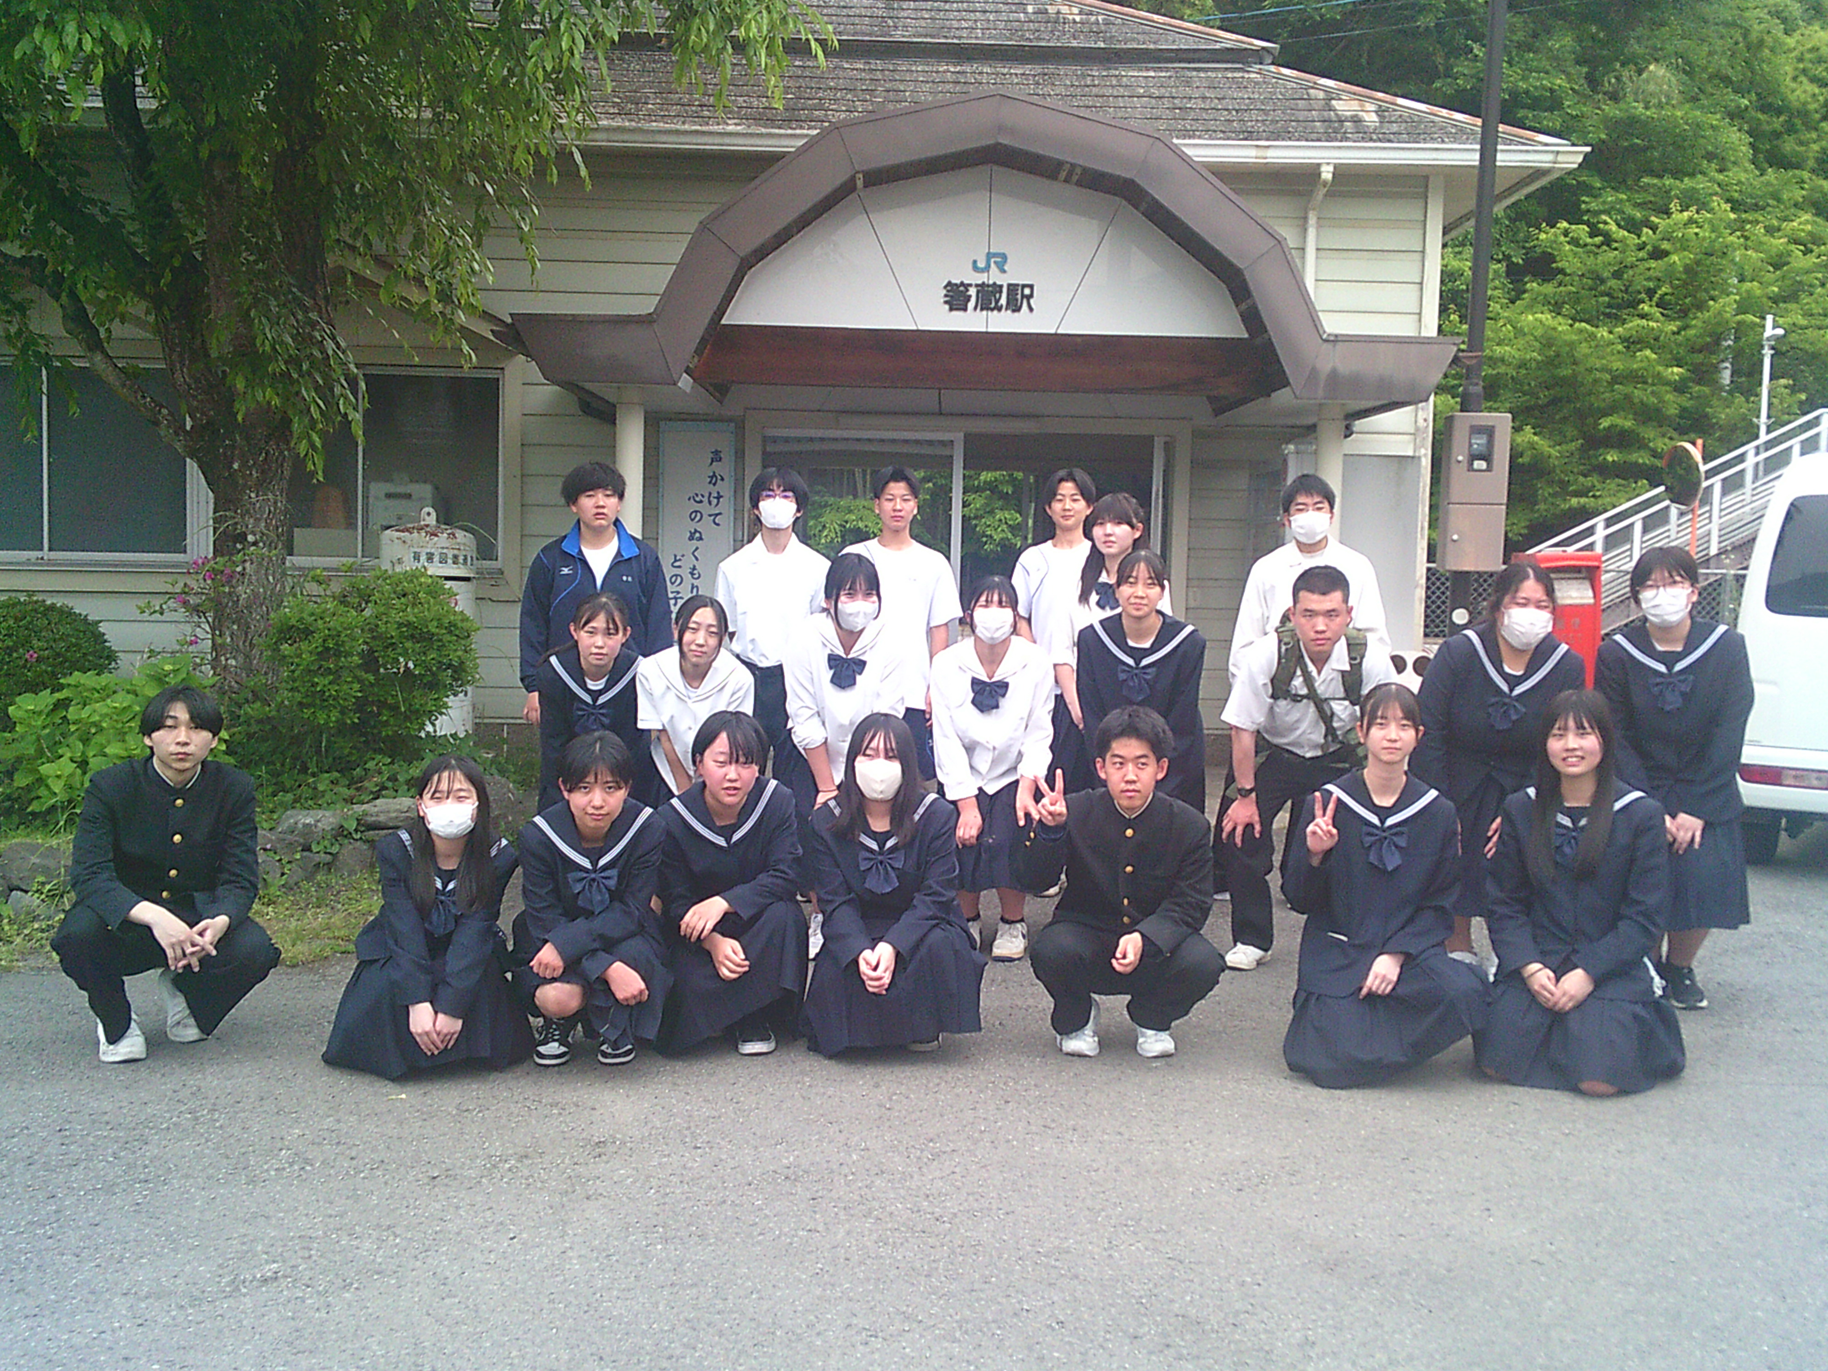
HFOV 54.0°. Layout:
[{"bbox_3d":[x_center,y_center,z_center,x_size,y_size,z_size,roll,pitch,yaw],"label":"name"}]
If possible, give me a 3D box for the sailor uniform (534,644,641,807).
[{"bbox_3d":[-1.120,0.208,6.271,0.398,0.720,0.520,1,4,-6],"label":"sailor uniform"}]

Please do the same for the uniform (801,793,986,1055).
[{"bbox_3d":[-0.060,0.661,5.239,0.526,0.730,0.640,1,4,-2],"label":"uniform"}]

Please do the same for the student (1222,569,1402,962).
[{"bbox_3d":[1.337,0.299,6.093,0.588,1.400,0.880,2,4,8],"label":"student"}]

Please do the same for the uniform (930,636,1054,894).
[{"bbox_3d":[0.267,0.259,6.150,0.410,0.890,0.500,1,4,0],"label":"uniform"}]

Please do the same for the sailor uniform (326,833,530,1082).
[{"bbox_3d":[-1.281,0.672,4.730,0.540,0.574,0.580,1,4,-7],"label":"sailor uniform"}]

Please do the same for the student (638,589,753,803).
[{"bbox_3d":[-0.741,0.299,6.150,0.410,1.220,0.620,0,4,-6],"label":"student"}]

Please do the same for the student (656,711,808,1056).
[{"bbox_3d":[-0.506,0.510,4.950,0.470,0.905,0.650,1,4,-7],"label":"student"}]

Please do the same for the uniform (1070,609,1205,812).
[{"bbox_3d":[0.792,0.179,6.266,0.455,0.870,0.480,2,4,4],"label":"uniform"}]

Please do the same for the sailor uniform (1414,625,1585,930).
[{"bbox_3d":[1.943,0.287,5.950,0.560,1.040,0.620,3,4,19],"label":"sailor uniform"}]

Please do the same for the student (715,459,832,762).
[{"bbox_3d":[-0.553,-0.020,7.130,0.480,1.690,0.310,1,4,-4],"label":"student"}]

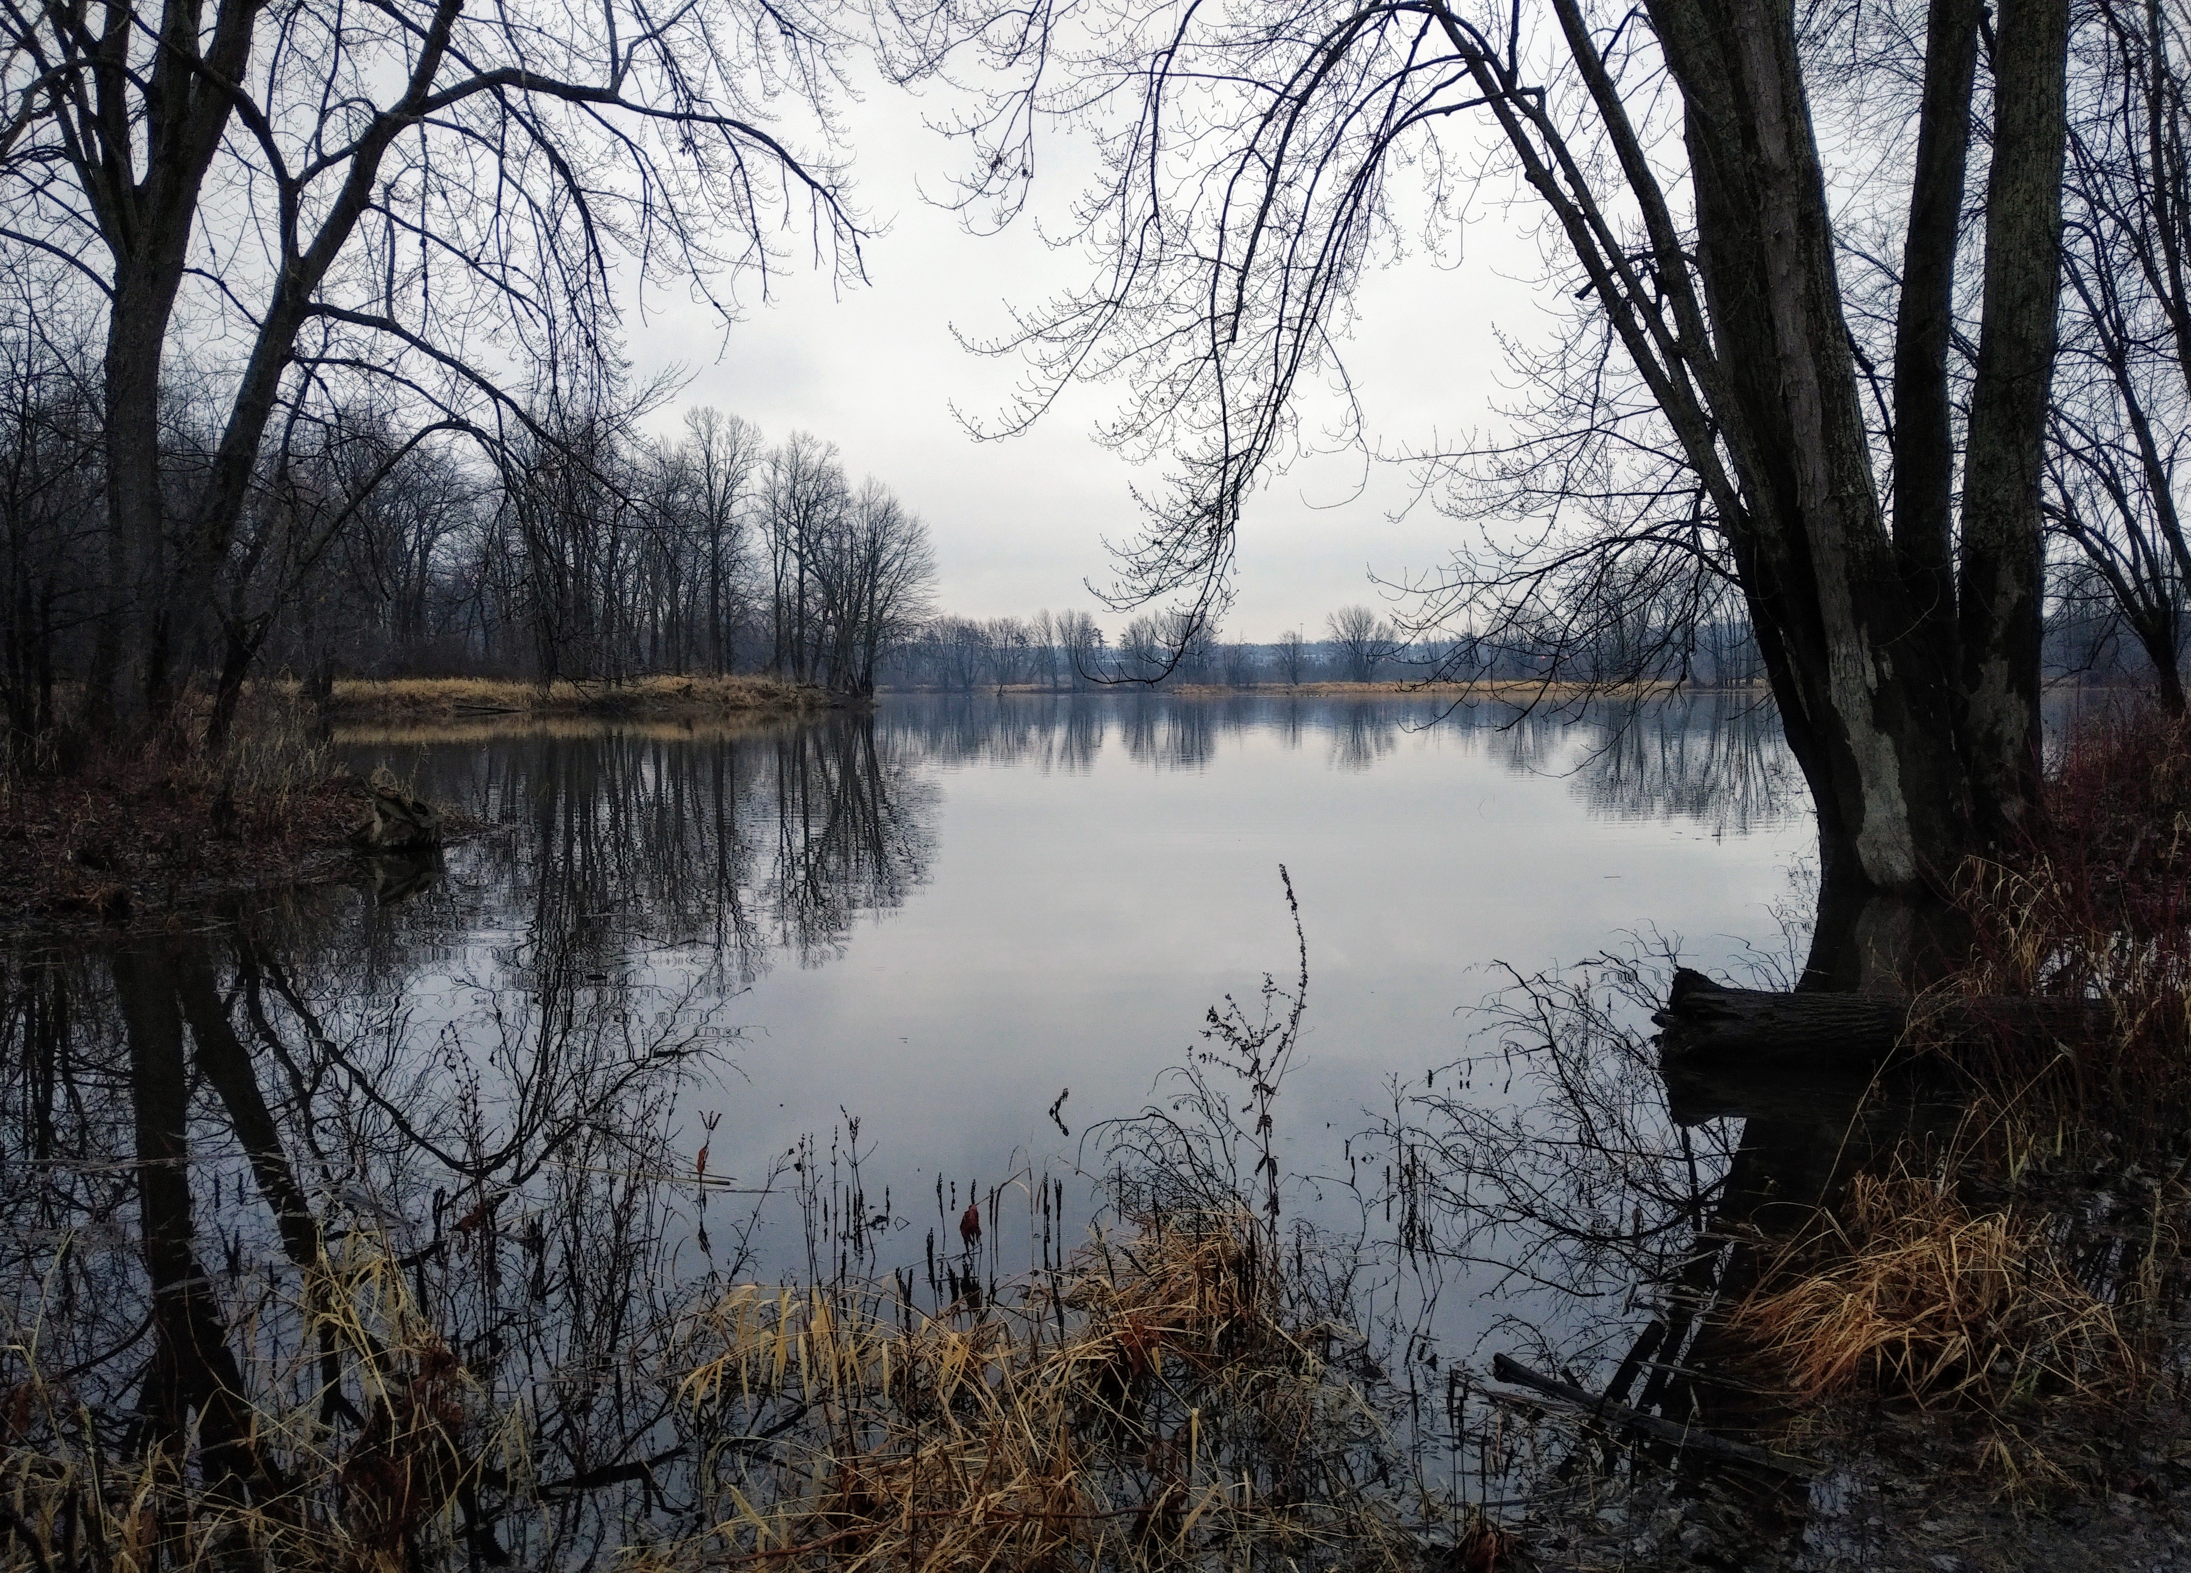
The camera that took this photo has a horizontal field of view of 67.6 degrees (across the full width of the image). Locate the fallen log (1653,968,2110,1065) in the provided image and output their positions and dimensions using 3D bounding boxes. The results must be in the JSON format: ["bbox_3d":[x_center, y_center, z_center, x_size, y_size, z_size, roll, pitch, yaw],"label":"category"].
[{"bbox_3d":[3.450,0.980,7.100,2.150,0.410,0.400,0,3,0],"label":"fallen log"}]

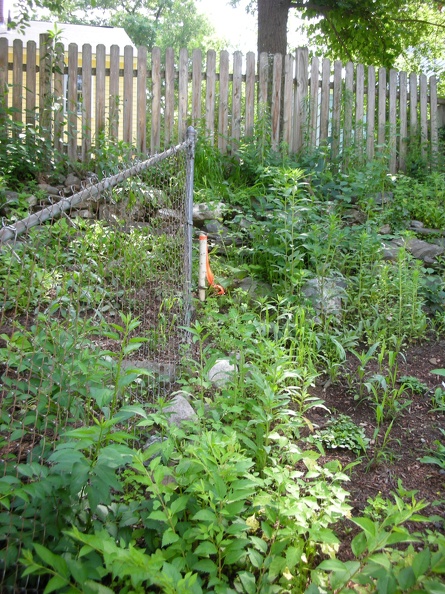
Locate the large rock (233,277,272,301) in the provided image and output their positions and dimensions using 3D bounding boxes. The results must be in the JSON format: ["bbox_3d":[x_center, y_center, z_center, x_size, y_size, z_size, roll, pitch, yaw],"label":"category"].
[{"bbox_3d":[0.210,-0.056,4.200,0.280,0.180,0.240,0,-1,0],"label":"large rock"}]

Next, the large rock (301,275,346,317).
[{"bbox_3d":[0.688,0.000,4.050,0.300,0.270,0.250,0,-1,0],"label":"large rock"}]

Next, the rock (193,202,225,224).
[{"bbox_3d":[-0.126,-0.723,5.200,0.290,0.190,0.250,0,-1,0],"label":"rock"}]

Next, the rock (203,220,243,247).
[{"bbox_3d":[0.000,-0.539,5.100,0.340,0.220,0.280,0,-1,0],"label":"rock"}]

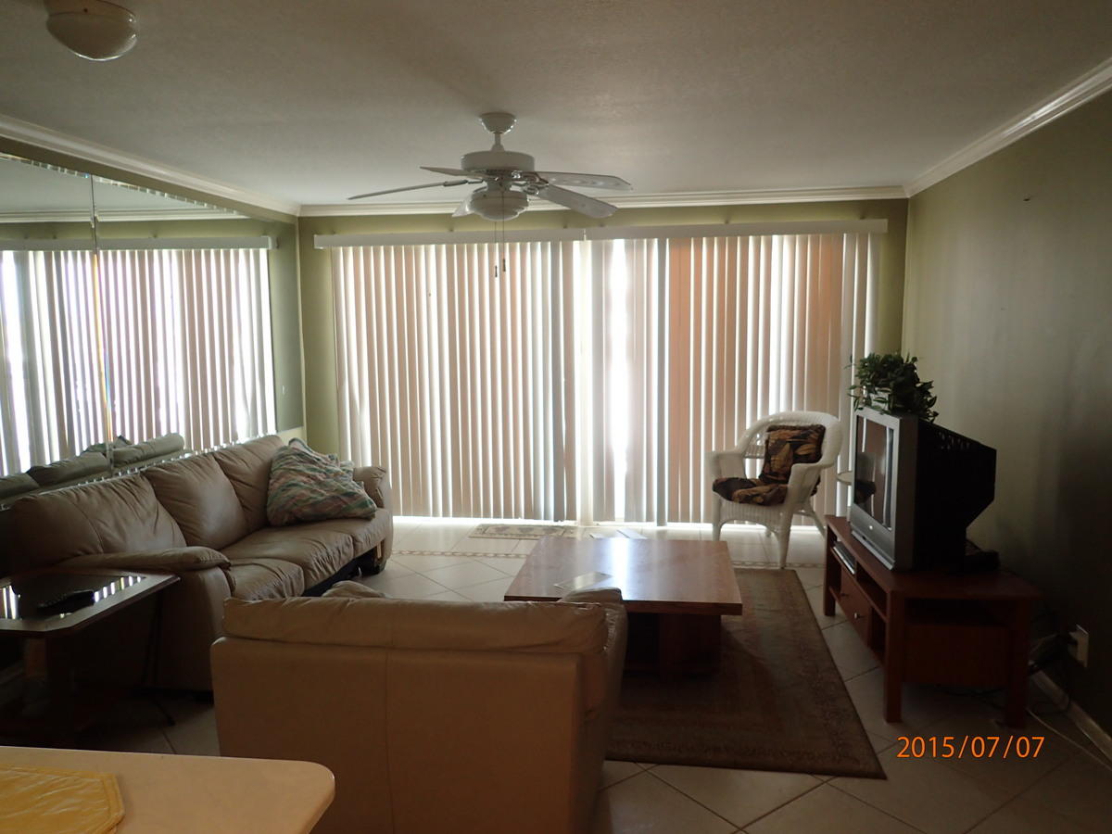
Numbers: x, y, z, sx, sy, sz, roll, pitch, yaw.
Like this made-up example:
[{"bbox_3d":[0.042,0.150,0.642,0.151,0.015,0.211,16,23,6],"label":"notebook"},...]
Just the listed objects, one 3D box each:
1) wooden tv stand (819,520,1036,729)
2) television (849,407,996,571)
[{"bbox_3d":[1.569,0.827,3.541,0.517,0.516,1.150,0,7,7],"label":"wooden tv stand"},{"bbox_3d":[1.586,0.273,3.438,0.460,0.610,0.660,0,7,6],"label":"television"}]

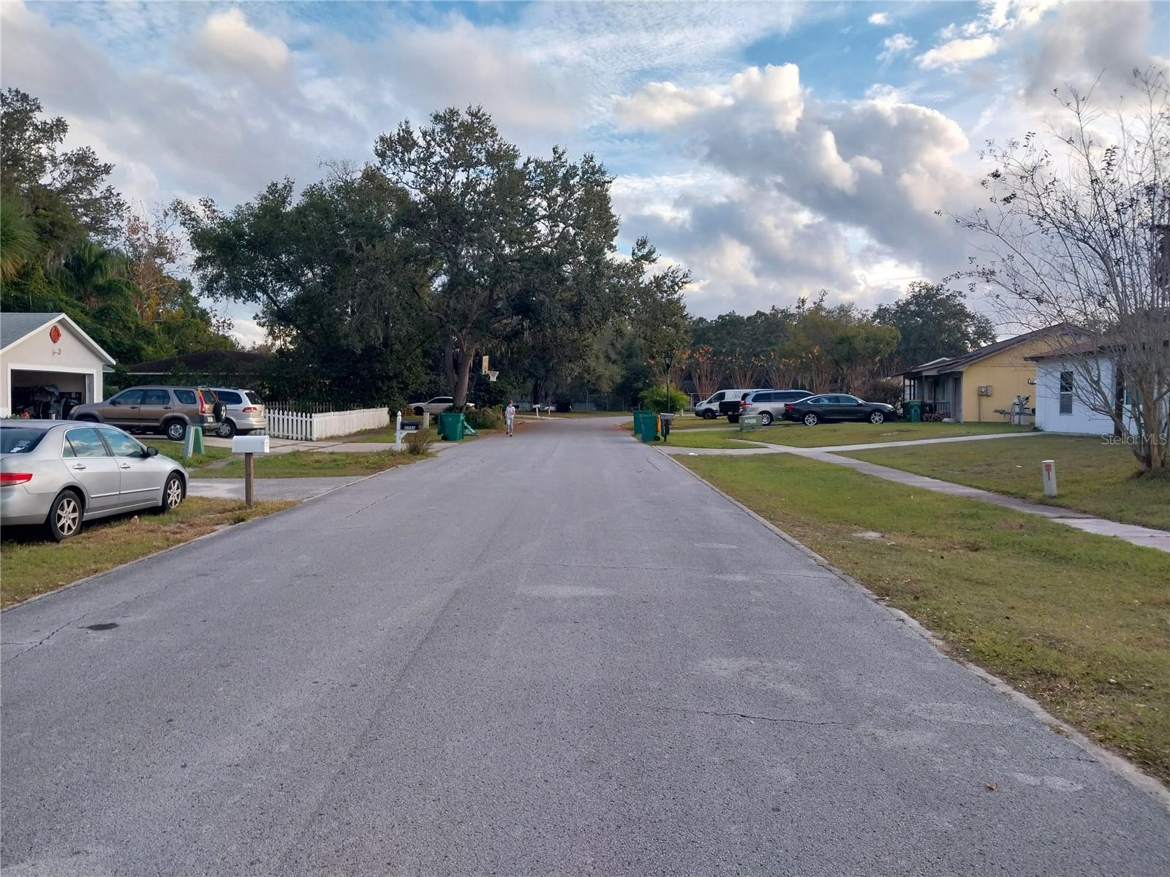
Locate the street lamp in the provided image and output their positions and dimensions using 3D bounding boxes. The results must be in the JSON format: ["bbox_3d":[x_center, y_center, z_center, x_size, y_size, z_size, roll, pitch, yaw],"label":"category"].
[{"bbox_3d":[4.028,-2.315,42.000,0.420,3.720,0.420,0,2,0],"label":"street lamp"}]

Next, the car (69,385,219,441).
[{"bbox_3d":[-13.850,-0.800,28.000,4.550,1.680,1.780,0,2,-2],"label":"car"}]

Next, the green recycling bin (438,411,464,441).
[{"bbox_3d":[-5.211,-0.449,34.500,0.760,1.090,0.640,0,2,10],"label":"green recycling bin"}]

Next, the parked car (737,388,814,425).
[{"bbox_3d":[10.400,-1.560,44.300,5.050,1.760,1.970,0,2,0],"label":"parked car"}]

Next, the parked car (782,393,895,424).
[{"bbox_3d":[11.750,-1.330,40.400,5.080,1.490,1.850,0,2,3],"label":"parked car"}]

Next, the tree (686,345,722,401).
[{"bbox_3d":[9.848,-4.830,72.000,3.100,5.500,3.100,0,2,0],"label":"tree"}]

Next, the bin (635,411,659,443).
[{"bbox_3d":[2.529,-0.384,34.200,0.760,1.090,0.640,0,2,-6],"label":"bin"}]

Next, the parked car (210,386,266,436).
[{"bbox_3d":[-13.750,-0.920,30.800,4.900,1.720,1.860,0,2,-5],"label":"parked car"}]

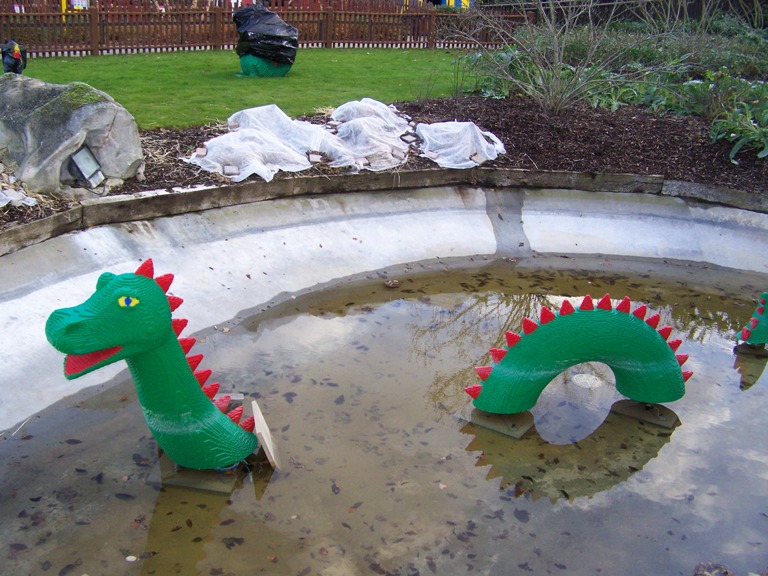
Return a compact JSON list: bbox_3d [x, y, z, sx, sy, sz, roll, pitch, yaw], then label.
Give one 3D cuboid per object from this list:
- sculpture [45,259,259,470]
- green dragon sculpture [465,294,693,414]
[{"bbox_3d":[-1.124,0.399,4.266,1.034,1.175,0.397,-10,26,-31],"label":"sculpture"},{"bbox_3d":[1.274,0.381,5.273,1.549,0.741,0.384,-1,23,-12],"label":"green dragon sculpture"}]

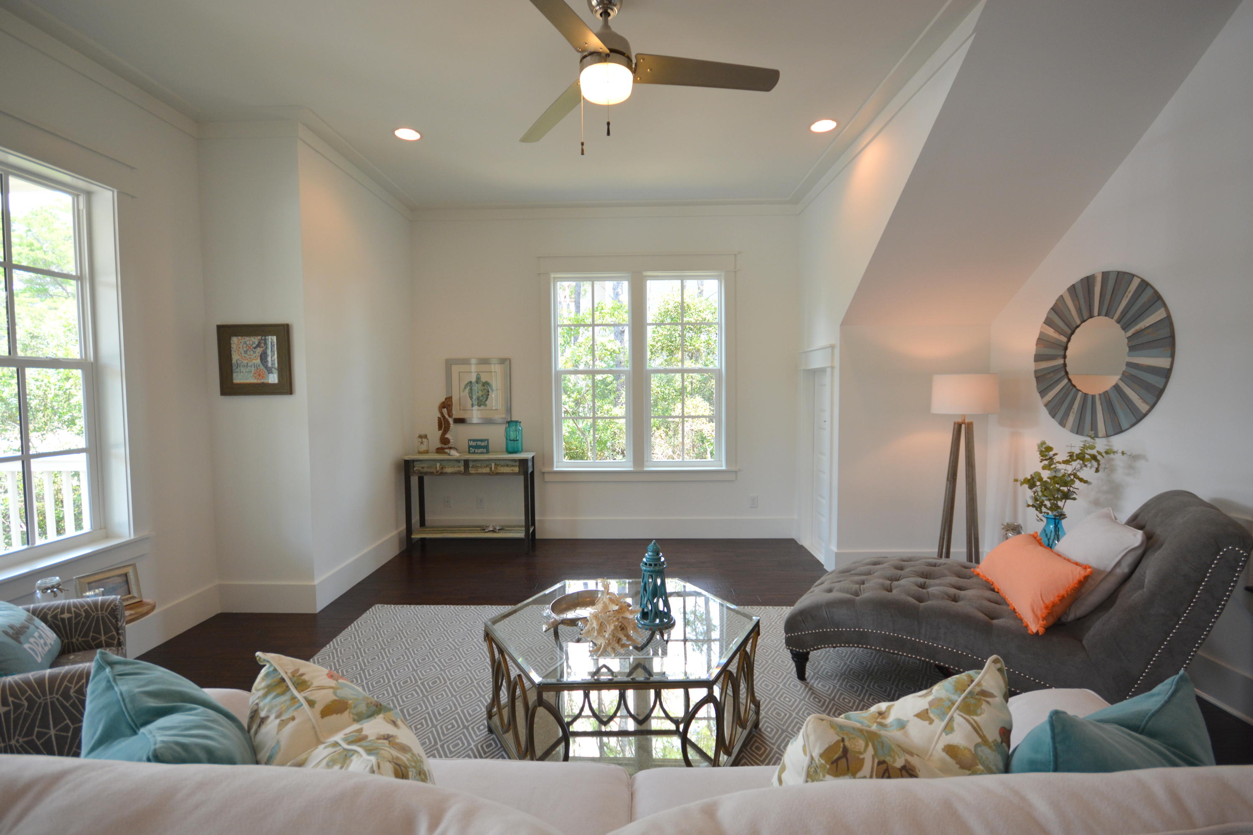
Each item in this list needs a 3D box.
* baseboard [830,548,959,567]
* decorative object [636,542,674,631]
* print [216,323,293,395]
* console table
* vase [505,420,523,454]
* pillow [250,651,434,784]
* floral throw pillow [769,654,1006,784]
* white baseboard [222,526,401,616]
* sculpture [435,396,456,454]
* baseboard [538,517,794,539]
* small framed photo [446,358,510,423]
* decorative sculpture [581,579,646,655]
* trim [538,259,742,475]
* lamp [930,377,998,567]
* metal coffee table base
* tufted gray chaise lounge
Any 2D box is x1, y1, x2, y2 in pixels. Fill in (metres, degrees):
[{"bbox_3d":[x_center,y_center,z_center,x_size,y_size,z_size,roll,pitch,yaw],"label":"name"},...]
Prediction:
[{"bbox_3d":[2.003,1.036,3.697,1.044,0.189,0.020,0,3,1],"label":"baseboard"},{"bbox_3d":[0.111,0.623,1.985,0.152,0.314,0.152,0,3,1],"label":"decorative object"},{"bbox_3d":[-2.165,-0.336,3.060,0.428,0.414,0.030,0,3,1],"label":"print"},{"bbox_3d":[-1.326,0.733,4.547,1.060,0.824,0.410,0,4,1],"label":"console table"},{"bbox_3d":[-0.960,0.175,4.492,0.146,0.277,0.146,0,3,1],"label":"vase"},{"bbox_3d":[-0.520,0.694,1.009,0.460,0.450,0.190,2,27,36],"label":"pillow"},{"bbox_3d":[0.491,0.685,1.043,0.460,0.450,0.190,-2,26,-20],"label":"floral throw pillow"},{"bbox_3d":[-2.137,1.051,3.872,0.605,0.189,1.510,0,3,1],"label":"white baseboard"},{"bbox_3d":[-1.573,0.069,4.569,0.177,0.507,0.100,0,4,1],"label":"sculpture"},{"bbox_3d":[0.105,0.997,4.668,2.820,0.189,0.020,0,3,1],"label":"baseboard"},{"bbox_3d":[-1.351,-0.240,4.753,0.582,0.591,0.030,0,4,1],"label":"small framed photo"},{"bbox_3d":[-0.054,0.731,1.977,0.234,0.216,0.229,0,4,1],"label":"decorative sculpture"},{"bbox_3d":[0.115,-0.424,4.726,1.802,2.048,0.110,0,4,1],"label":"trim"},{"bbox_3d":[2.197,0.454,3.421,0.443,1.480,0.443,0,4,1],"label":"lamp"},{"bbox_3d":[-0.009,1.004,2.013,1.048,0.427,0.888,0,3,-1],"label":"metal coffee table base"},{"bbox_3d":[1.603,0.796,2.423,1.573,0.937,0.672,1,4,26],"label":"tufted gray chaise lounge"}]

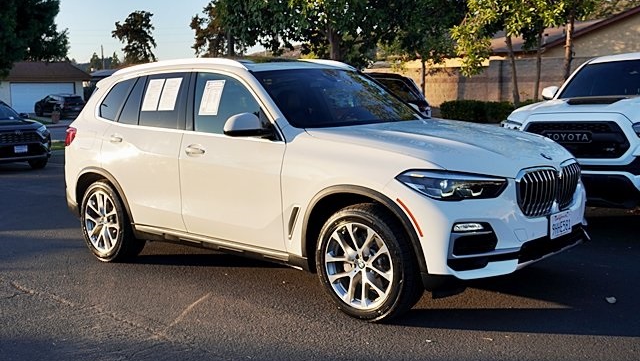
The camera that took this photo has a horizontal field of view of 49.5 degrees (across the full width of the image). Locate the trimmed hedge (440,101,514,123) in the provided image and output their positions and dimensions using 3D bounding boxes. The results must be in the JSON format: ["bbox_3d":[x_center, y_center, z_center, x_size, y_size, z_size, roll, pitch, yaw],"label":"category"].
[{"bbox_3d":[4.831,-1.860,20.000,2.900,0.950,0.900,3,8,35],"label":"trimmed hedge"}]

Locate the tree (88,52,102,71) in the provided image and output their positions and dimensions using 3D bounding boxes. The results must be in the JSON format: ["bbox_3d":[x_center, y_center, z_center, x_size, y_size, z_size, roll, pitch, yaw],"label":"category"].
[{"bbox_3d":[-35.614,-15.705,110.000,2.200,9.800,2.200,-4,7,-17],"label":"tree"}]

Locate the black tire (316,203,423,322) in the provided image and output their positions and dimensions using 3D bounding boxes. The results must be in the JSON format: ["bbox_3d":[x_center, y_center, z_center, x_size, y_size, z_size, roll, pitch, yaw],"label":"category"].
[{"bbox_3d":[0.320,0.509,4.411,0.750,0.750,0.280,4,9,42],"label":"black tire"}]

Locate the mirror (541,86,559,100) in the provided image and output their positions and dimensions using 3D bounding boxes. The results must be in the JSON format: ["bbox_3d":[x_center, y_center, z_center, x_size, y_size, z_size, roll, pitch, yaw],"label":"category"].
[{"bbox_3d":[3.032,-1.147,9.100,0.250,0.190,0.160,5,9,42],"label":"mirror"}]

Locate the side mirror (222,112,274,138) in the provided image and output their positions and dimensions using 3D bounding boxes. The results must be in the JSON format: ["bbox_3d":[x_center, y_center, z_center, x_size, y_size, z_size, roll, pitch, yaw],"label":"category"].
[{"bbox_3d":[-0.520,-0.390,4.839,0.190,0.180,0.270,4,9,42],"label":"side mirror"}]

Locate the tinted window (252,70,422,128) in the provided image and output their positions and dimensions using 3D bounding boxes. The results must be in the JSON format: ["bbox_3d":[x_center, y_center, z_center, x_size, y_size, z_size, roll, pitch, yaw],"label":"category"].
[{"bbox_3d":[0.195,-0.647,5.476,1.500,0.150,0.860,-10,47,-47],"label":"tinted window"}]

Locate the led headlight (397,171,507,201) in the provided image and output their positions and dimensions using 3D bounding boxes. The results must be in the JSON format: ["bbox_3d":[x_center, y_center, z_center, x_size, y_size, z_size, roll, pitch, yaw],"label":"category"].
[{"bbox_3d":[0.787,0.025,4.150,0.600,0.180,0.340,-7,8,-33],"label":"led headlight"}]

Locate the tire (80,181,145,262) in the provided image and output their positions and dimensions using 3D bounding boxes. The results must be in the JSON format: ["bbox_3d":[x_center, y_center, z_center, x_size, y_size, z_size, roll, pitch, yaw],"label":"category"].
[{"bbox_3d":[-1.892,0.359,6.395,0.750,0.750,0.280,4,9,42],"label":"tire"}]

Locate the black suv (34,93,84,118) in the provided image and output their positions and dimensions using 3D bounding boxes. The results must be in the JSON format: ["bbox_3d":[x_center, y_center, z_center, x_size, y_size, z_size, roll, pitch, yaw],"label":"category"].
[{"bbox_3d":[-16.921,-4.834,45.300,1.830,1.520,4.600,-8,9,-42],"label":"black suv"}]

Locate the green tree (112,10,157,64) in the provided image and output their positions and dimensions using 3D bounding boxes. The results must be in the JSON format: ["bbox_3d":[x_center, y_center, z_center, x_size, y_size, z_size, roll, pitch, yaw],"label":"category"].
[{"bbox_3d":[-15.965,-10.037,60.000,3.800,9.200,3.800,-4,7,-17],"label":"green tree"}]

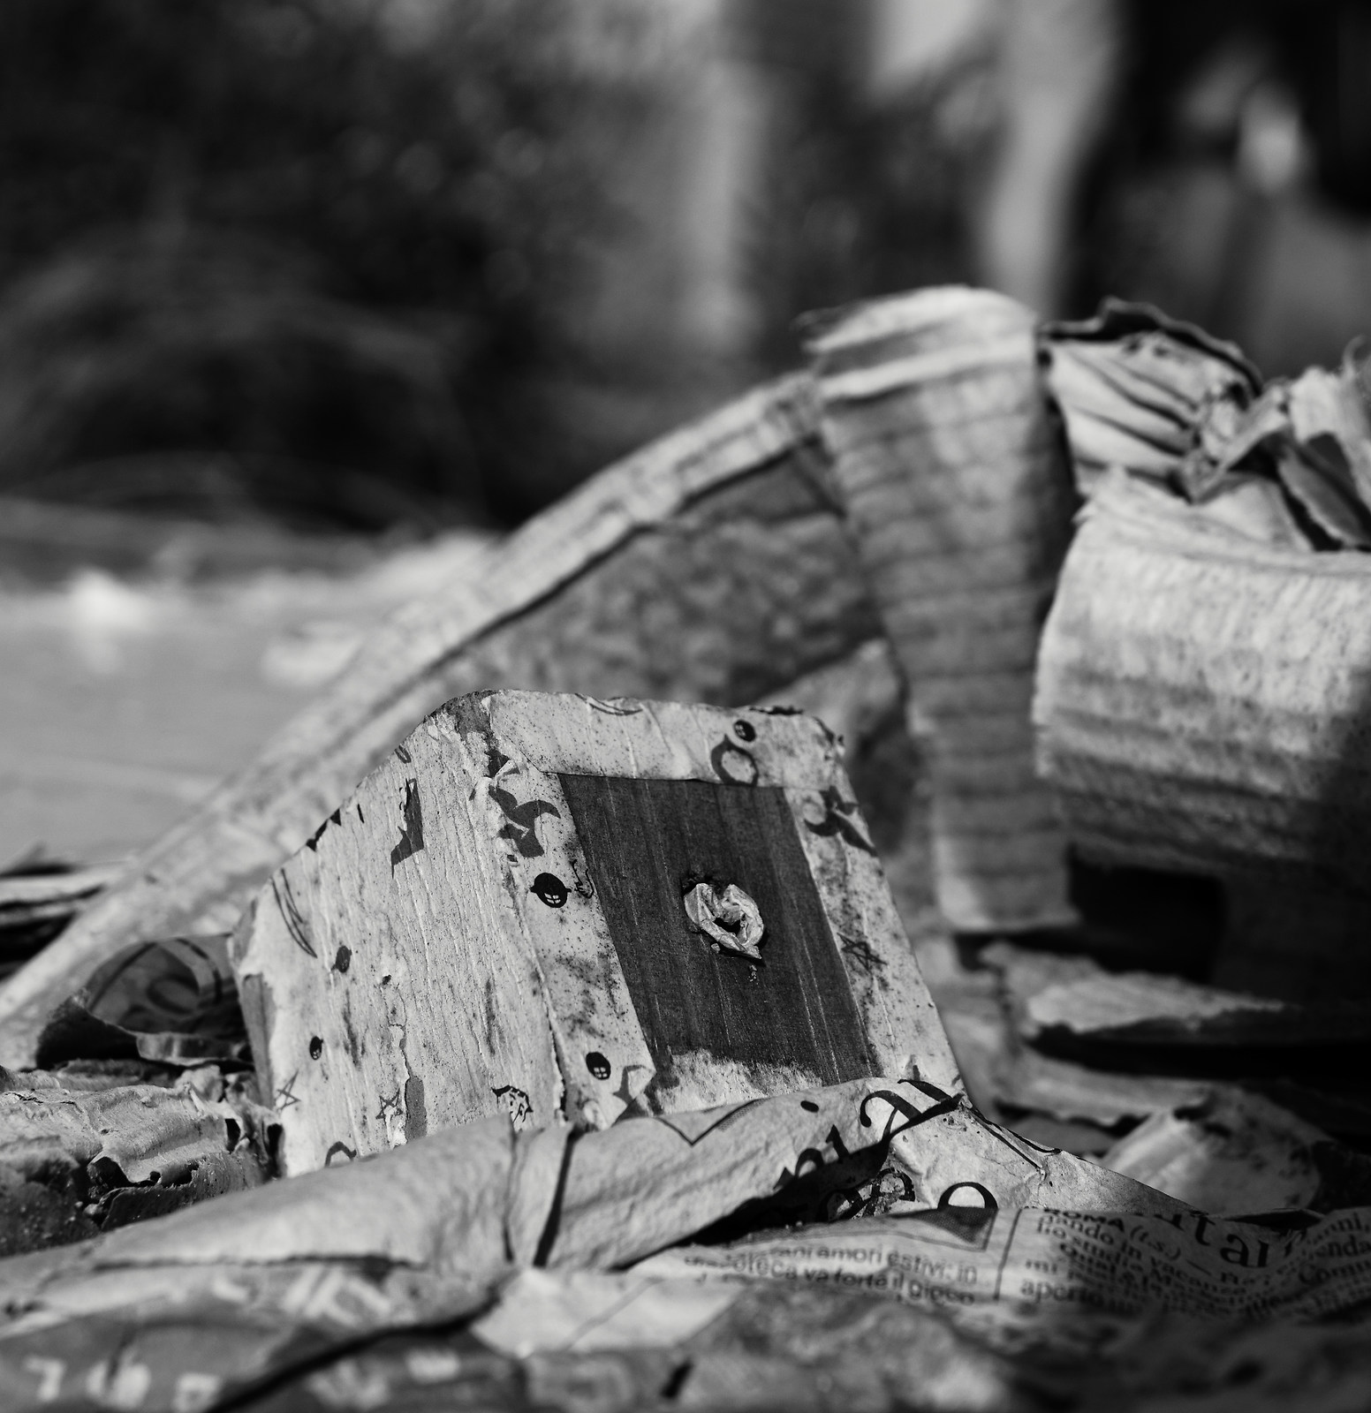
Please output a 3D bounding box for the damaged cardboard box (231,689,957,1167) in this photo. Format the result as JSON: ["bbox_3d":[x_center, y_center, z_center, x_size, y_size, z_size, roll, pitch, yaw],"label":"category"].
[{"bbox_3d":[-0.014,0.049,0.464,0.068,0.072,0.073,4,-30,-37],"label":"damaged cardboard box"}]

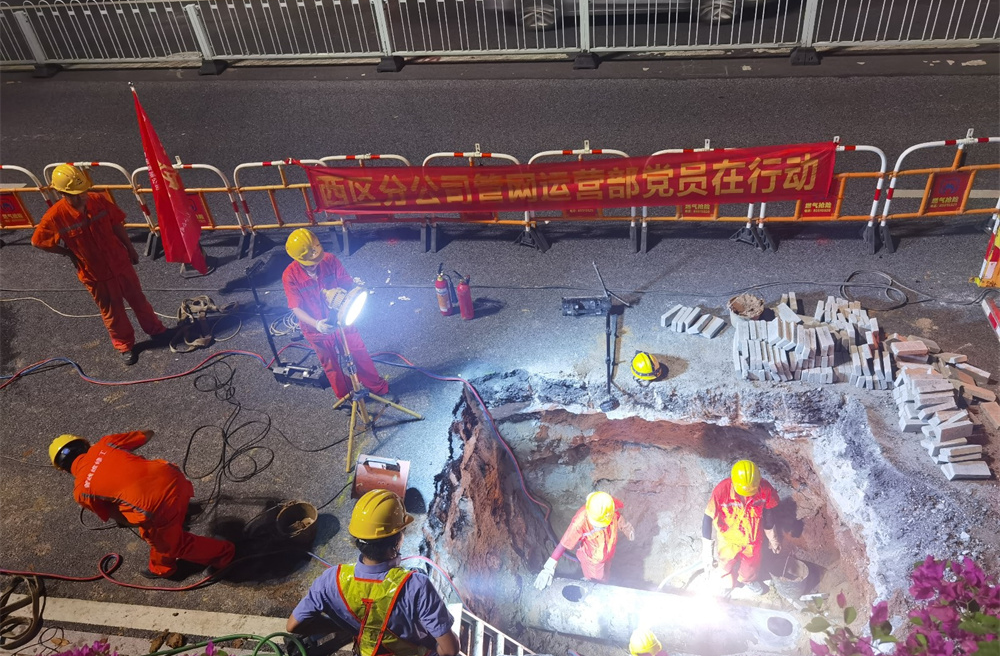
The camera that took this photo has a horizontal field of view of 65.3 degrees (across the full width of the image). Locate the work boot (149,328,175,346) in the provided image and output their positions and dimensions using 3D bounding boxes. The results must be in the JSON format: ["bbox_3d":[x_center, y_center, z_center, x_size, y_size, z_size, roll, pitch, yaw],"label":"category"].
[{"bbox_3d":[-3.049,0.048,6.955,0.280,0.130,0.110,17,45,26],"label":"work boot"}]

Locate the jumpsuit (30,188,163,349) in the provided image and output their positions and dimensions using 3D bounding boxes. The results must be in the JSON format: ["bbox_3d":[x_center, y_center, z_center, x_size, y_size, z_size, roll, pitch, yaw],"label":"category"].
[{"bbox_3d":[-3.234,-0.440,6.453,0.670,1.400,0.380,-27,44,-23],"label":"jumpsuit"}]

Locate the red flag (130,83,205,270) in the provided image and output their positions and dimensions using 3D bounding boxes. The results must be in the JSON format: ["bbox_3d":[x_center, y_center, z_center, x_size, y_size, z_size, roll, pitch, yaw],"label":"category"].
[{"bbox_3d":[-3.131,-1.328,7.262,0.380,1.780,0.220,-20,41,-23],"label":"red flag"}]

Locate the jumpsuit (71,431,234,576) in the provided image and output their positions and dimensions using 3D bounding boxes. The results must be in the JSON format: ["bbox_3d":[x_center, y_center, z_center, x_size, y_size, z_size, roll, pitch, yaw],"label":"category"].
[{"bbox_3d":[-2.020,1.103,4.719,0.680,1.060,0.580,4,41,13],"label":"jumpsuit"}]

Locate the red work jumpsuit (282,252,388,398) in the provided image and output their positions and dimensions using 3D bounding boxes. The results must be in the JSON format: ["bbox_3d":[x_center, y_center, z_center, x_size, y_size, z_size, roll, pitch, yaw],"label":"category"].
[{"bbox_3d":[-1.173,0.013,5.713,0.530,1.360,0.420,-25,43,-21],"label":"red work jumpsuit"}]

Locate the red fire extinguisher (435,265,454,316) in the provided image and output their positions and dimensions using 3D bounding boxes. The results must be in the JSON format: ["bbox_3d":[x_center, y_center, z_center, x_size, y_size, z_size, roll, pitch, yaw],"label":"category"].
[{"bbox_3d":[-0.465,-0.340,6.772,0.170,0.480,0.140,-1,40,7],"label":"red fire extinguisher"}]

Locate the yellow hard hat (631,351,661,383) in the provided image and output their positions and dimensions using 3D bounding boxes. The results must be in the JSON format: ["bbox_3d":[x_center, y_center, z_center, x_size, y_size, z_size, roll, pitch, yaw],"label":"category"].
[{"bbox_3d":[1.135,0.277,6.035,0.220,0.160,0.280,-33,46,-28],"label":"yellow hard hat"}]

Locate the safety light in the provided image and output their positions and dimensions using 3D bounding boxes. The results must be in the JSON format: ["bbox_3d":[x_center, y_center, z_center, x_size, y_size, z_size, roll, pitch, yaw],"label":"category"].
[{"bbox_3d":[-1.019,-0.139,5.160,0.200,0.290,0.290,30,50,16],"label":"safety light"}]

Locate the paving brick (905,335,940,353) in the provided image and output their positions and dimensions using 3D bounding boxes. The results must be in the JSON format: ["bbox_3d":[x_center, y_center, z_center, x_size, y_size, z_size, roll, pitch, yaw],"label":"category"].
[{"bbox_3d":[3.254,0.126,5.972,0.205,0.055,0.105,13,43,22],"label":"paving brick"}]

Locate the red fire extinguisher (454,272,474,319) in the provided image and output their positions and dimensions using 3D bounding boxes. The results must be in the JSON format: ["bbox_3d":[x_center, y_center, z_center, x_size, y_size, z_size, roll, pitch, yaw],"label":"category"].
[{"bbox_3d":[-0.305,-0.296,6.704,0.150,0.465,0.140,-4,39,3],"label":"red fire extinguisher"}]

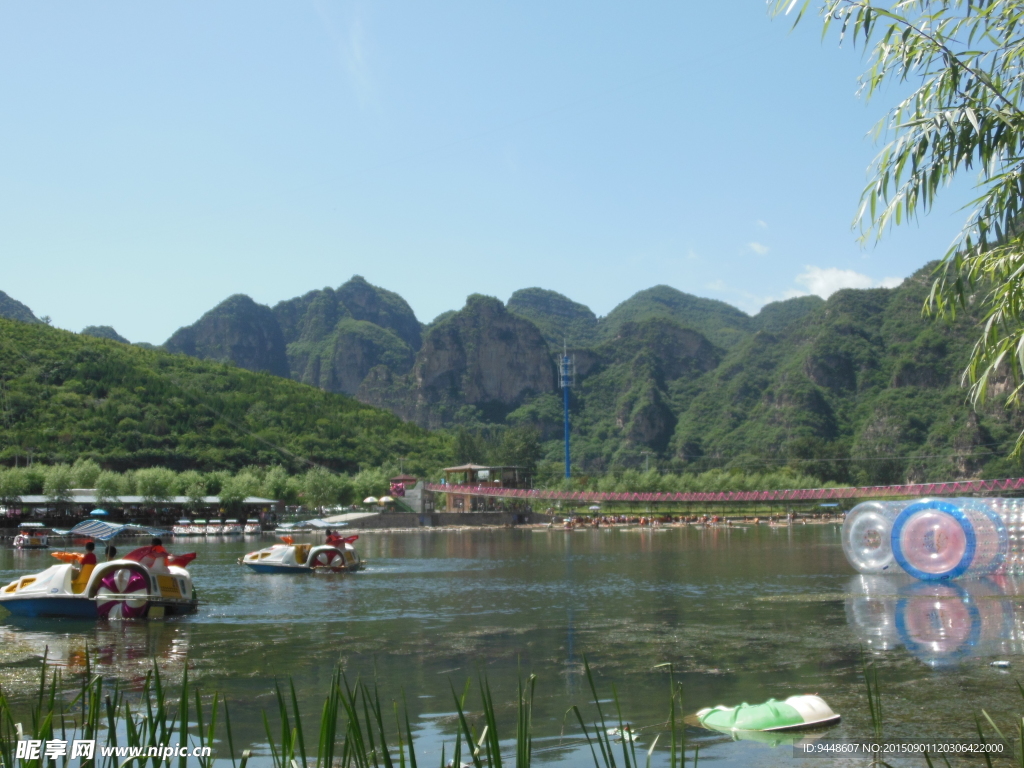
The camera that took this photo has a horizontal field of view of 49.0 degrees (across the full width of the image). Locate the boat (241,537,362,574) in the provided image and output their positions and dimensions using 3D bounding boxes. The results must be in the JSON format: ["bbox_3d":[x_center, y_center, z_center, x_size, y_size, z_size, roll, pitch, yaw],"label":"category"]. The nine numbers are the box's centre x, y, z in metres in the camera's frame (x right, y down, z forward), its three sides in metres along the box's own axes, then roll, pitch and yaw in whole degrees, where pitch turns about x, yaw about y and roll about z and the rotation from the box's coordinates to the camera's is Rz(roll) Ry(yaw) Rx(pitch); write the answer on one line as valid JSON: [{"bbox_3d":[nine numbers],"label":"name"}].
[{"bbox_3d":[-7.342,5.978,39.300,3.950,1.320,1.900,-2,-7,6],"label":"boat"}]

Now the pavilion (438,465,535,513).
[{"bbox_3d":[-4.038,16.547,178.000,12.500,7.500,6.500,-6,-9,38],"label":"pavilion"}]

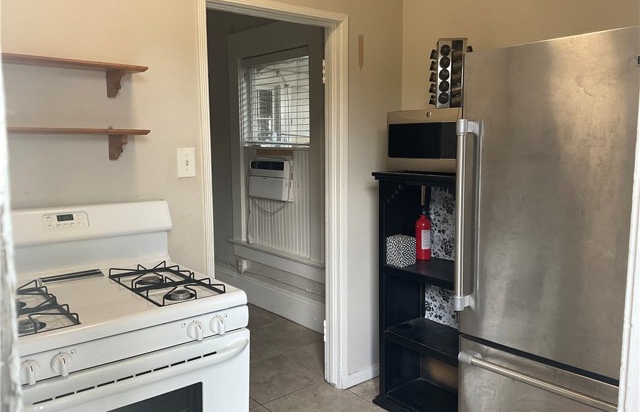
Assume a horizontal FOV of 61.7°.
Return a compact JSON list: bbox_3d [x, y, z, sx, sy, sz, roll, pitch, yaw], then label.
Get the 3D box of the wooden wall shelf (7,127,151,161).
[{"bbox_3d":[-0.958,-0.220,1.962,0.640,0.118,0.145,-6,8,-39],"label":"wooden wall shelf"}]

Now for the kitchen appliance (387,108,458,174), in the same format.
[{"bbox_3d":[0.667,-0.314,2.668,0.400,0.307,0.520,-6,8,-39],"label":"kitchen appliance"}]

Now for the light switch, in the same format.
[{"bbox_3d":[-0.584,-0.190,2.357,0.079,0.125,0.014,-6,8,-39],"label":"light switch"}]

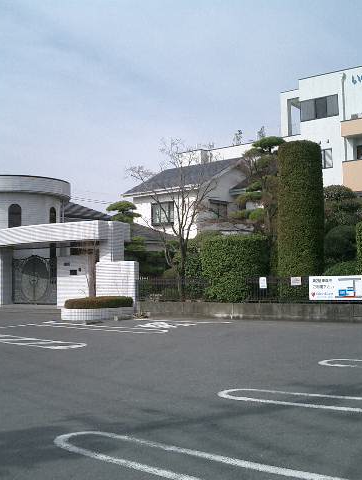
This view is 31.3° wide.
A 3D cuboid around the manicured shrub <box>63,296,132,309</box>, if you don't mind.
[{"bbox_3d":[-2.422,1.844,19.000,2.050,0.360,1.150,-1,-2,6],"label":"manicured shrub"}]

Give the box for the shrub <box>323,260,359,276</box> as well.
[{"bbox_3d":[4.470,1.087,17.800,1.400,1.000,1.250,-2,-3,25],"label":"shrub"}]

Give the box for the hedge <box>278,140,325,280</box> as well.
[{"bbox_3d":[3.190,-0.545,17.200,1.250,4.200,1.220,-2,-3,25],"label":"hedge"}]

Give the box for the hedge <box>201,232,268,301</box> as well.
[{"bbox_3d":[1.499,0.784,17.800,1.750,1.870,1.500,-2,-3,25],"label":"hedge"}]

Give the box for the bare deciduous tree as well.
[{"bbox_3d":[-0.159,-0.607,18.700,2.700,4.600,2.400,-2,-3,25],"label":"bare deciduous tree"}]

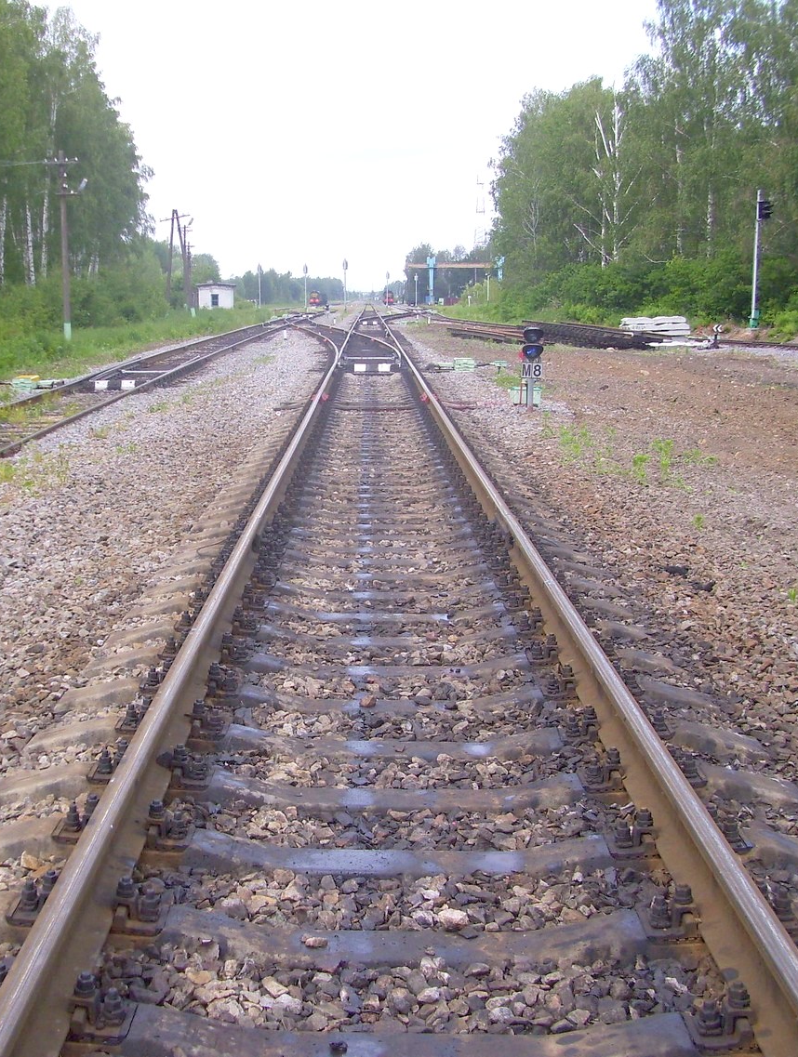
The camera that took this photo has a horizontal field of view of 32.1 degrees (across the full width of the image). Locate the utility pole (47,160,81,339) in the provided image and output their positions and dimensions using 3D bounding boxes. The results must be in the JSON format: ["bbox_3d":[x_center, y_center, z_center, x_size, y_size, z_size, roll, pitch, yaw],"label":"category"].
[{"bbox_3d":[-14.229,-11.859,58.850,1.450,7.740,0.400,1,10,5],"label":"utility pole"}]

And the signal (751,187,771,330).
[{"bbox_3d":[14.648,-10.842,55.978,0.650,5.470,0.450,7,12,37],"label":"signal"}]

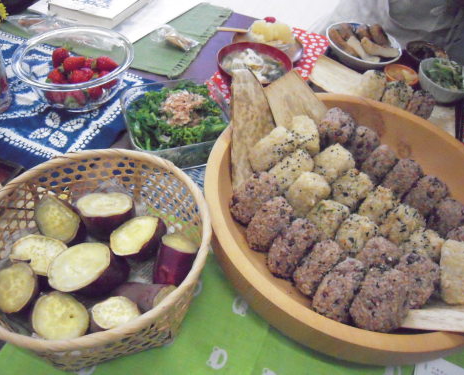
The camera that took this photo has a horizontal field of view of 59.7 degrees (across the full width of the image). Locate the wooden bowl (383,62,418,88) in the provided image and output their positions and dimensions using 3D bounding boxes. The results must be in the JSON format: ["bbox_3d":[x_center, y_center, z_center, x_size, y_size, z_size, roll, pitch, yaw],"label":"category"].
[{"bbox_3d":[0.312,-0.198,0.754,0.064,0.030,0.064,7,50,0],"label":"wooden bowl"}]

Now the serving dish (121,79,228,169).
[{"bbox_3d":[-0.081,-0.094,0.616,0.147,0.055,0.147,-12,53,-16],"label":"serving dish"}]

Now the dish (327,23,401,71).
[{"bbox_3d":[0.251,-0.262,0.790,0.146,0.048,0.146,7,50,0],"label":"dish"}]

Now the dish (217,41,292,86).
[{"bbox_3d":[0.036,-0.187,0.699,0.126,0.066,0.126,3,50,-3],"label":"dish"}]

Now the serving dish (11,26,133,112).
[{"bbox_3d":[-0.250,-0.185,0.664,0.181,0.071,0.181,3,50,-3],"label":"serving dish"}]

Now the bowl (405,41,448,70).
[{"bbox_3d":[0.370,-0.244,0.790,0.078,0.044,0.078,7,50,0],"label":"bowl"}]

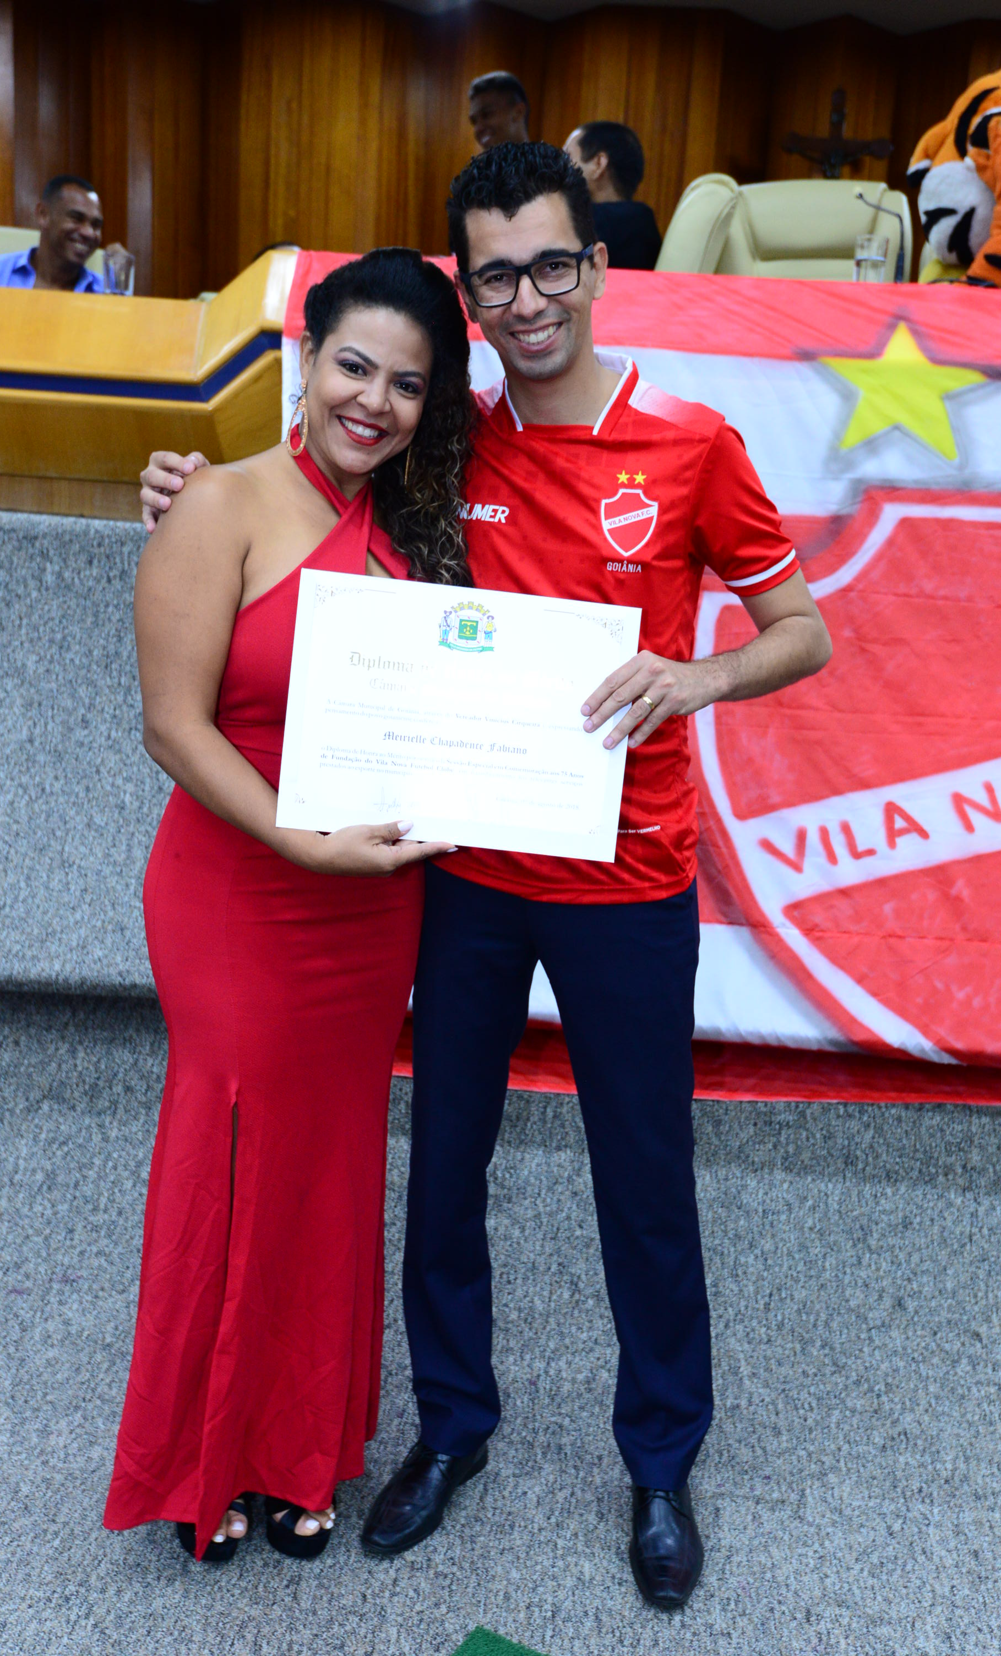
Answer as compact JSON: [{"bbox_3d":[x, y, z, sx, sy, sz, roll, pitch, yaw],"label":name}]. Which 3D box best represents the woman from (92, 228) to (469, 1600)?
[{"bbox_3d":[-0.269,0.145,1.956,0.480,1.620,0.440,0,11,-17],"label":"woman"}]

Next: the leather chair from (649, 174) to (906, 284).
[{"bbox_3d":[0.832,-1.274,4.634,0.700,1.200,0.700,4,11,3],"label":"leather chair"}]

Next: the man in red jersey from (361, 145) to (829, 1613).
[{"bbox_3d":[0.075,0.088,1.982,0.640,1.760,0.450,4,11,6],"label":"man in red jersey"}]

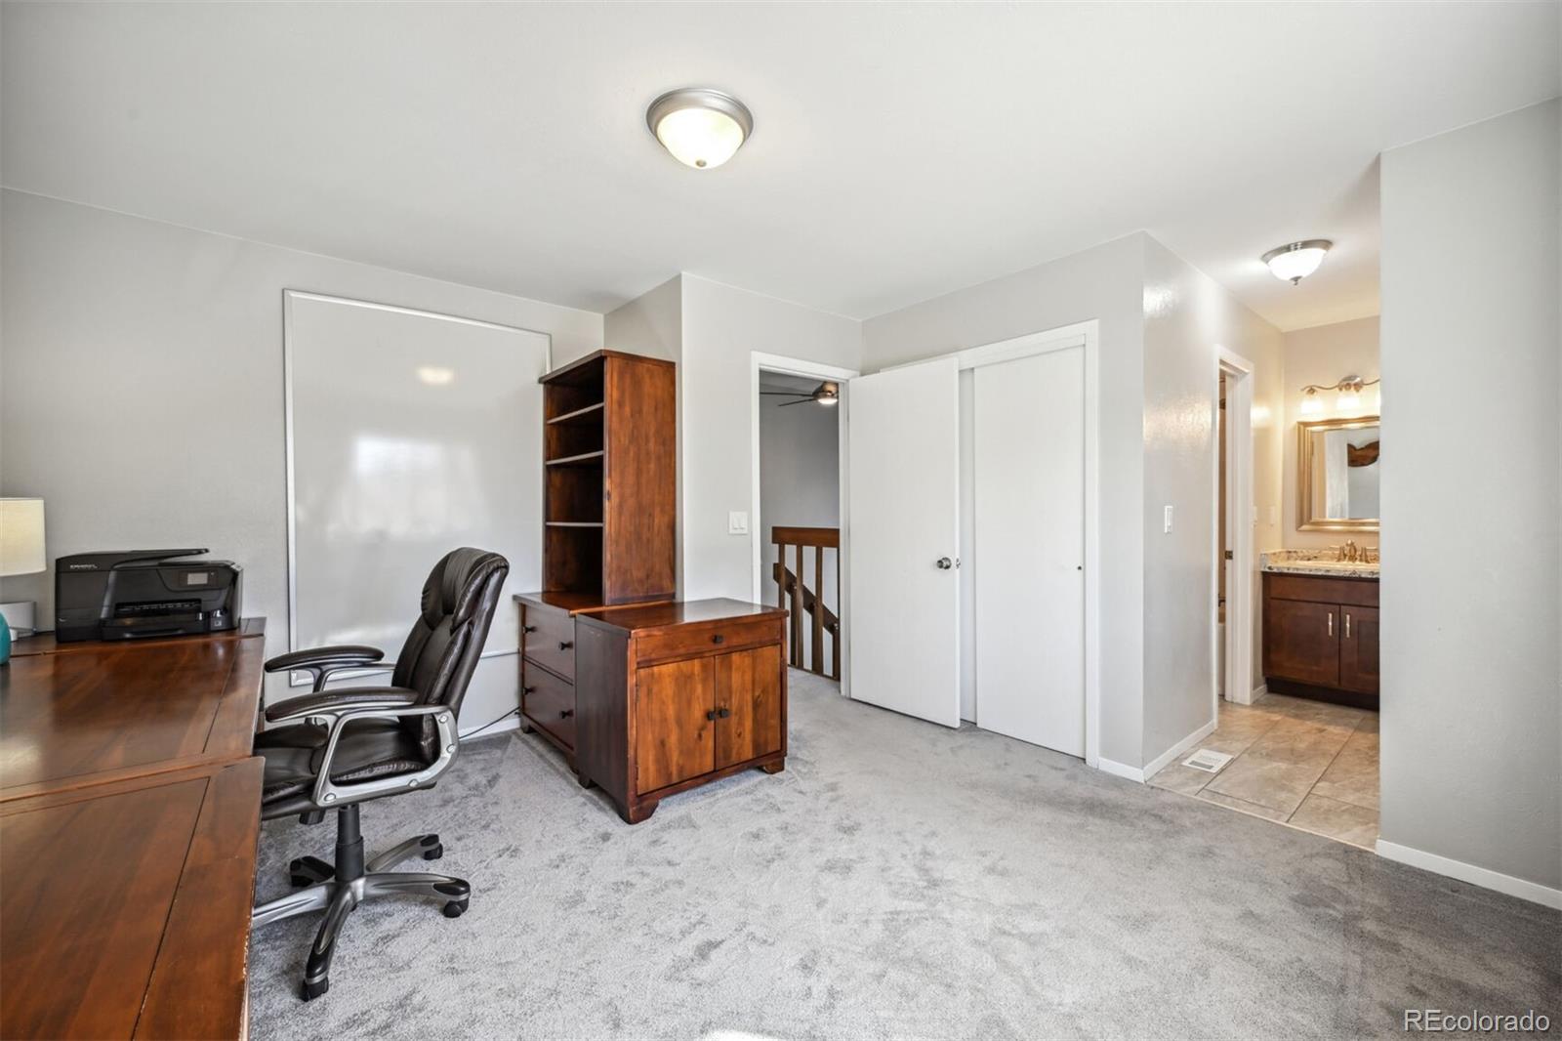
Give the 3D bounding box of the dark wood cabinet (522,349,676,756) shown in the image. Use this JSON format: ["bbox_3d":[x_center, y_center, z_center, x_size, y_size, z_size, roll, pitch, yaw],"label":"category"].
[{"bbox_3d":[-0.980,0.183,3.252,0.550,1.980,0.775,-1,1,-41],"label":"dark wood cabinet"}]

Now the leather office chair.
[{"bbox_3d":[-1.269,0.644,1.835,0.775,1.090,0.660,-1,1,-39],"label":"leather office chair"}]

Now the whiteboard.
[{"bbox_3d":[-1.809,-0.157,3.193,1.224,1.842,0.026,-1,1,-40],"label":"whiteboard"}]

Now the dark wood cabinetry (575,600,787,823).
[{"bbox_3d":[-0.430,0.798,2.769,0.785,0.752,0.505,-1,1,-40],"label":"dark wood cabinetry"}]

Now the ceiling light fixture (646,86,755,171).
[{"bbox_3d":[-0.253,-1.182,1.919,0.334,0.148,0.334,0,1,0],"label":"ceiling light fixture"}]

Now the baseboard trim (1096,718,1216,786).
[{"bbox_3d":[1.952,1.126,3.095,1.030,0.058,0.218,-1,1,-40],"label":"baseboard trim"}]

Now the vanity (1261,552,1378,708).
[{"bbox_3d":[3.567,0.736,3.824,0.485,0.802,0.750,-1,1,-40],"label":"vanity"}]

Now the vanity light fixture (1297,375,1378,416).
[{"bbox_3d":[3.667,-0.820,3.901,0.175,0.214,0.512,-1,1,-40],"label":"vanity light fixture"}]

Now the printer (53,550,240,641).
[{"bbox_3d":[-2.417,0.272,2.362,0.484,0.316,0.360,-1,1,-36],"label":"printer"}]

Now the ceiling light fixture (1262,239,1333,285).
[{"bbox_3d":[2.462,-1.201,2.899,0.266,0.165,0.266,-1,1,-40],"label":"ceiling light fixture"}]

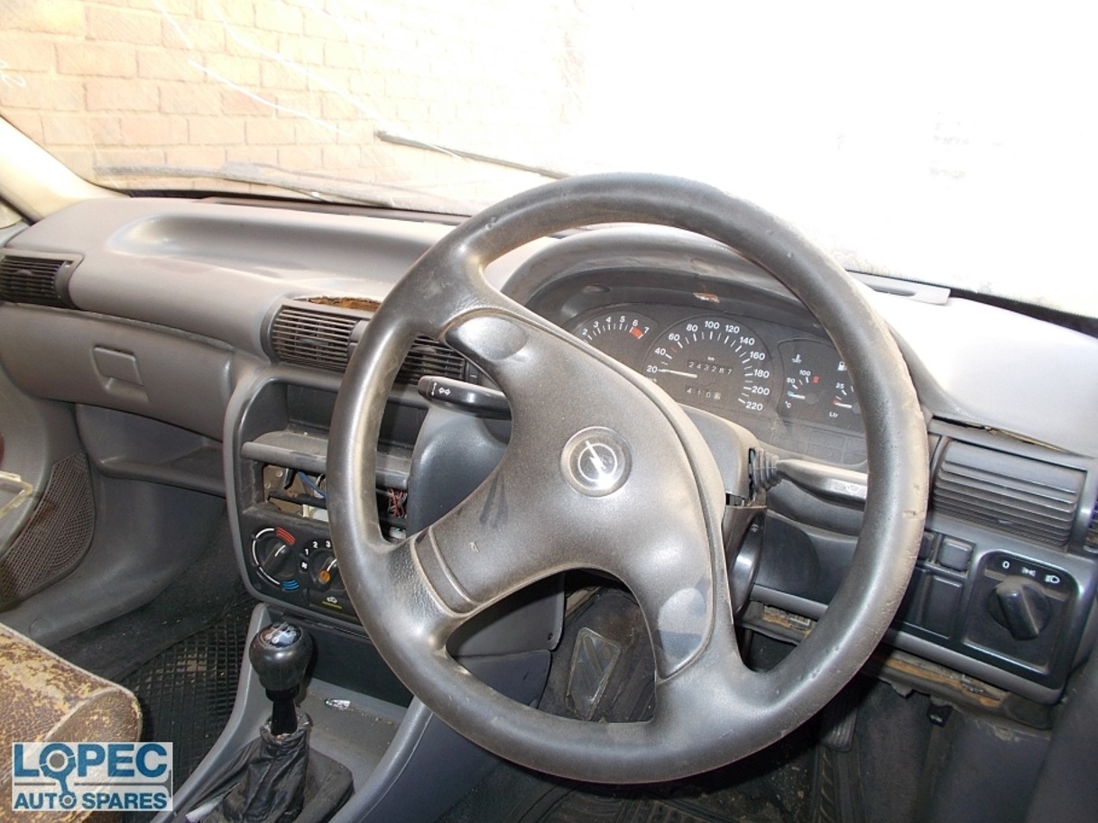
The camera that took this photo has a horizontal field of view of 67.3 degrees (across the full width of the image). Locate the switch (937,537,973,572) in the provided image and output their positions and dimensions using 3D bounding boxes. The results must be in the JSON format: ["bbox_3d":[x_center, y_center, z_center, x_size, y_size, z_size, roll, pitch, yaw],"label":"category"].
[{"bbox_3d":[0.326,0.114,0.662,0.026,0.024,0.014,15,7,25],"label":"switch"}]

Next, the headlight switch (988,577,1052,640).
[{"bbox_3d":[0.367,0.155,0.643,0.045,0.045,0.027,15,7,25],"label":"headlight switch"}]

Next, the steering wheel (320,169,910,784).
[{"bbox_3d":[0.039,0.036,0.549,0.384,0.384,0.089,11,-4,16],"label":"steering wheel"}]

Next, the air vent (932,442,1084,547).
[{"bbox_3d":[0.363,0.064,0.655,0.102,0.062,0.035,15,5,25],"label":"air vent"}]

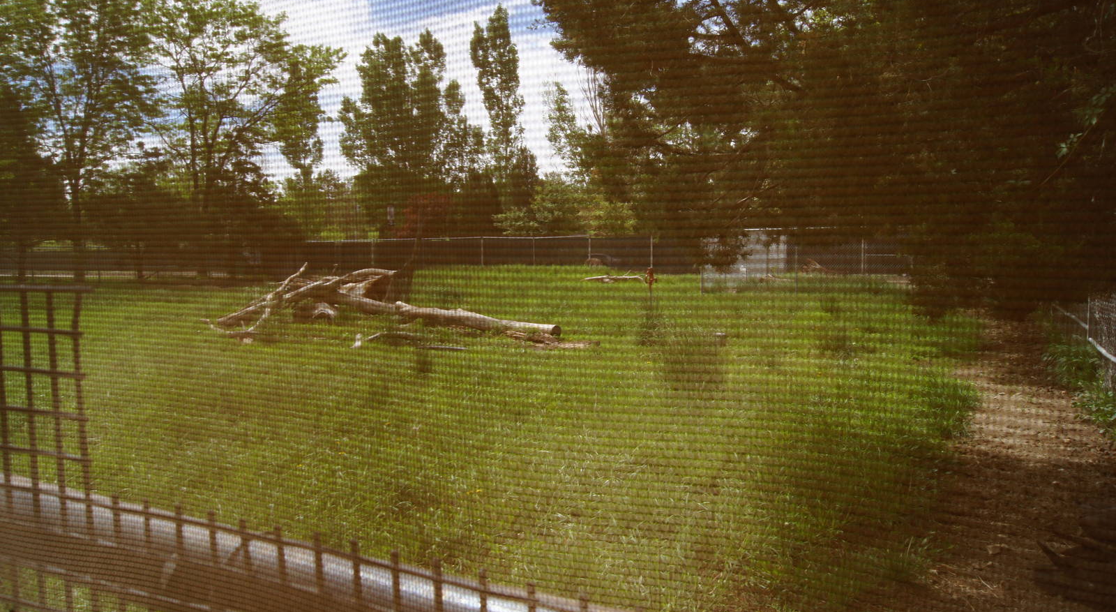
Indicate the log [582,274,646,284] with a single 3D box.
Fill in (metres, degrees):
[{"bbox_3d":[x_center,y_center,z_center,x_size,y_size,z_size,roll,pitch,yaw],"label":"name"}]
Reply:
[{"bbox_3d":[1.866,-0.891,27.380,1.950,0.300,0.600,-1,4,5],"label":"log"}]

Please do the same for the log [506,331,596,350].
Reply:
[{"bbox_3d":[-0.075,0.422,10.790,1.150,0.180,0.400,1,5,22],"label":"log"}]

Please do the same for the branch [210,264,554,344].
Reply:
[{"bbox_3d":[-2.772,-0.180,13.322,5.700,1.100,2.000,1,4,20],"label":"branch"}]

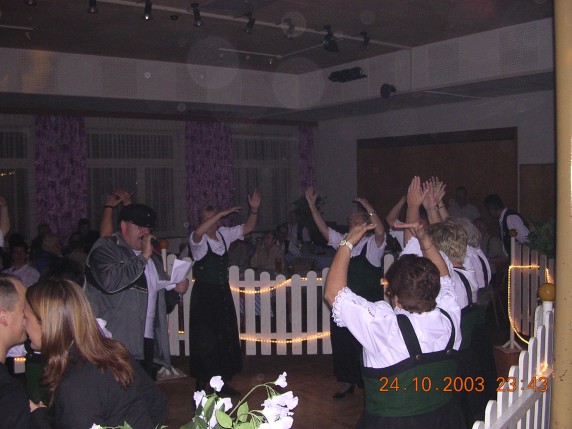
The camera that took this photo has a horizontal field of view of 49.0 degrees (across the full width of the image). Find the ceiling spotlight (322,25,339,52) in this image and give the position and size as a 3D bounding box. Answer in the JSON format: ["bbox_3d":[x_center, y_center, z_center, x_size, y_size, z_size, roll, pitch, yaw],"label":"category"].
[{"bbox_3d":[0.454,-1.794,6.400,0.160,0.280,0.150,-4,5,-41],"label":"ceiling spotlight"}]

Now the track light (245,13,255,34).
[{"bbox_3d":[-0.401,-2.099,6.900,0.110,0.230,0.140,0,3,18],"label":"track light"}]

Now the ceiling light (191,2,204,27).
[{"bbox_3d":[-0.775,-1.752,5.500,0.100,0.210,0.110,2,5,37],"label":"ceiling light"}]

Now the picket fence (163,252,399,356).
[{"bbox_3d":[0.005,0.882,6.120,2.400,1.000,0.080,-1,3,0],"label":"picket fence"}]

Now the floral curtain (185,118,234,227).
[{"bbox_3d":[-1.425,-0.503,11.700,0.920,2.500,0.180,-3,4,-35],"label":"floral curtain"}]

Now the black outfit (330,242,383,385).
[{"bbox_3d":[0.638,0.883,5.600,0.480,1.270,0.400,2,4,43],"label":"black outfit"}]

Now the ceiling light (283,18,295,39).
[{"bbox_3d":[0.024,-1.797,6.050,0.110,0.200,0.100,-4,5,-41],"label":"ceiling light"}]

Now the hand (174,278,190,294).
[{"bbox_3d":[-0.626,0.436,3.800,0.090,0.100,0.100,-4,5,-37],"label":"hand"}]

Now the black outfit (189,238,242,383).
[{"bbox_3d":[-0.629,0.856,5.600,0.480,1.280,0.400,-3,4,-37],"label":"black outfit"}]

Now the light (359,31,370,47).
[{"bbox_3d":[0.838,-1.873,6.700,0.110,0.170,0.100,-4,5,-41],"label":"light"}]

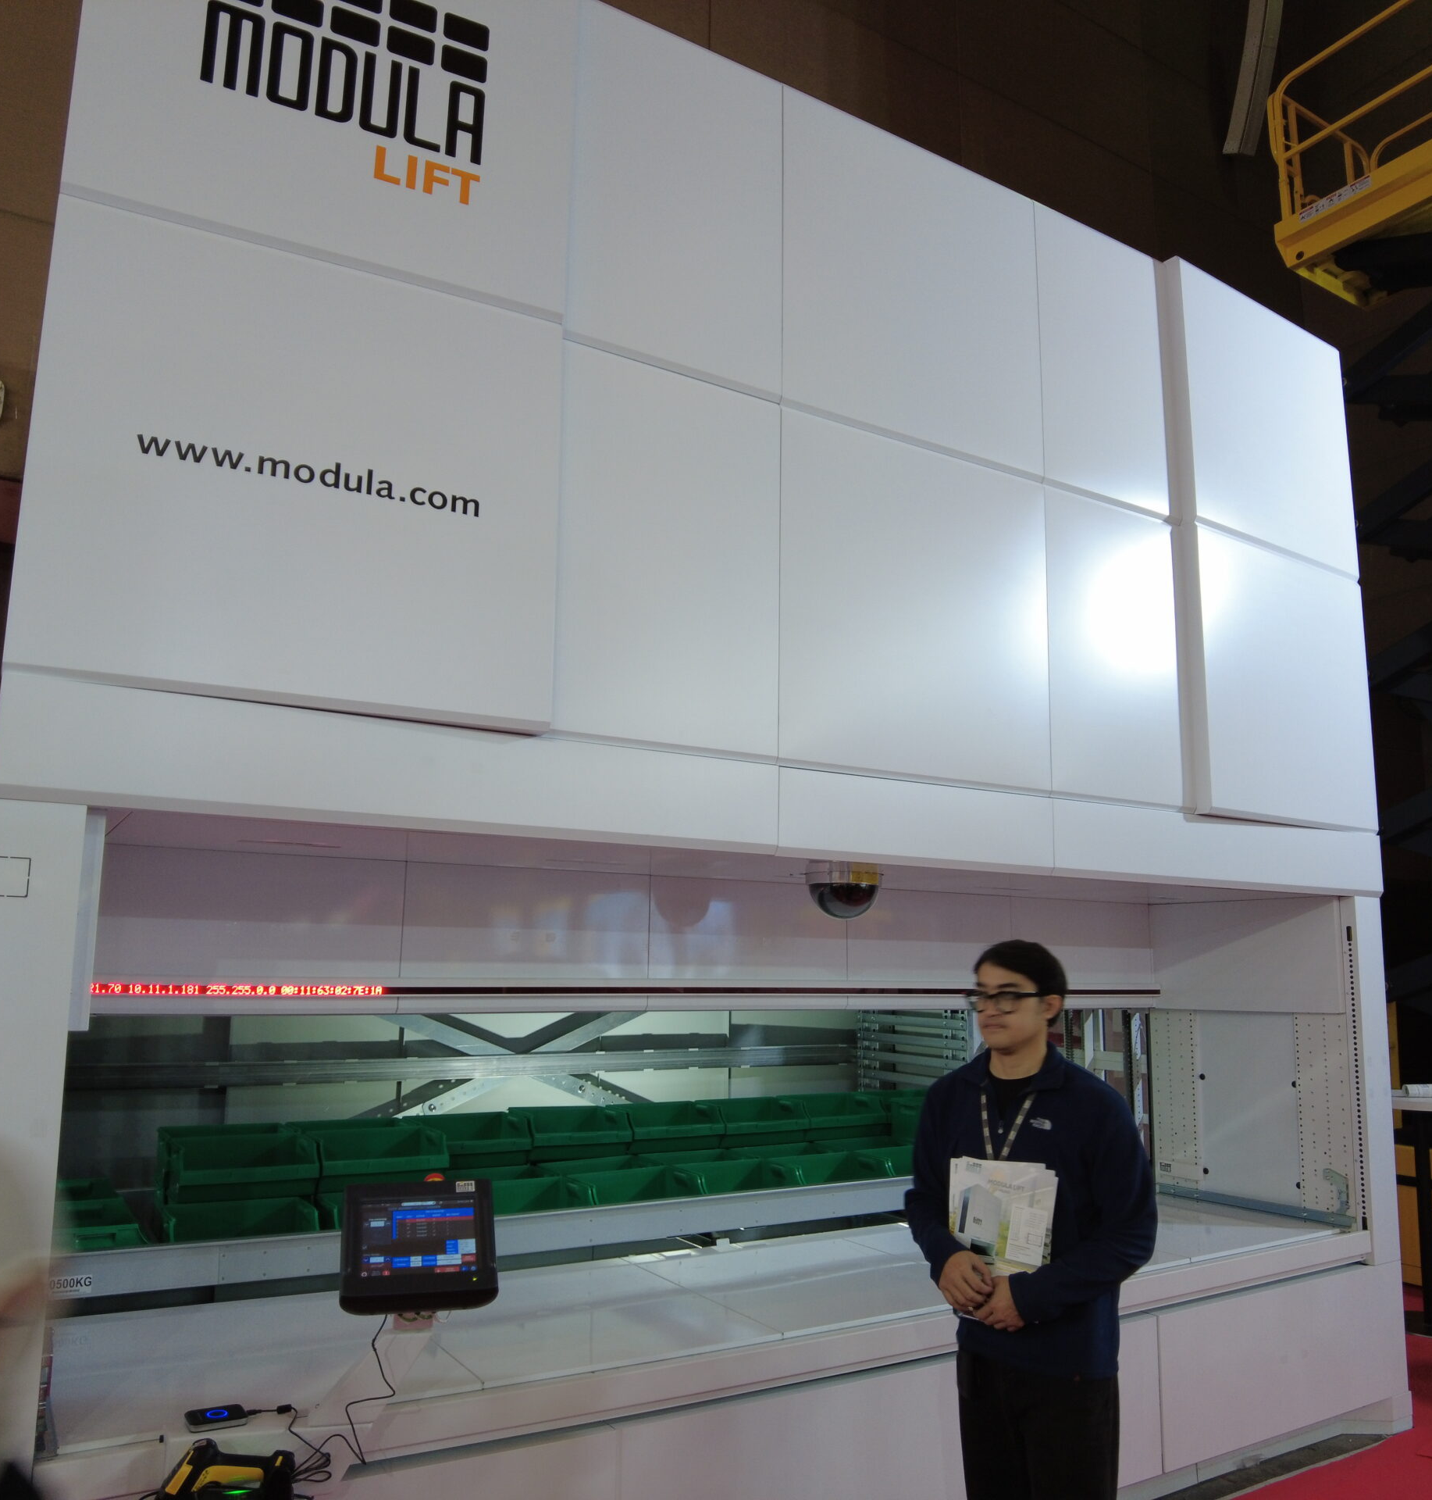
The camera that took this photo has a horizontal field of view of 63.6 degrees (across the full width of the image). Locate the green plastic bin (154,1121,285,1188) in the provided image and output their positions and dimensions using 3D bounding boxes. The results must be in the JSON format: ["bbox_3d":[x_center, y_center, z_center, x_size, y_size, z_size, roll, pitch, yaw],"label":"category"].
[{"bbox_3d":[-1.650,1.362,3.873,0.400,0.168,0.238,7,-12,-30],"label":"green plastic bin"}]

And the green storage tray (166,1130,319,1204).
[{"bbox_3d":[-1.459,1.284,3.572,0.400,0.150,0.240,7,-11,-30],"label":"green storage tray"}]

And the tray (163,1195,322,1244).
[{"bbox_3d":[-1.415,1.453,3.415,0.400,0.168,0.238,7,-12,-30],"label":"tray"}]

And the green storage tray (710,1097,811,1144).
[{"bbox_3d":[0.155,1.578,4.903,0.400,0.168,0.238,7,-12,-30],"label":"green storage tray"}]

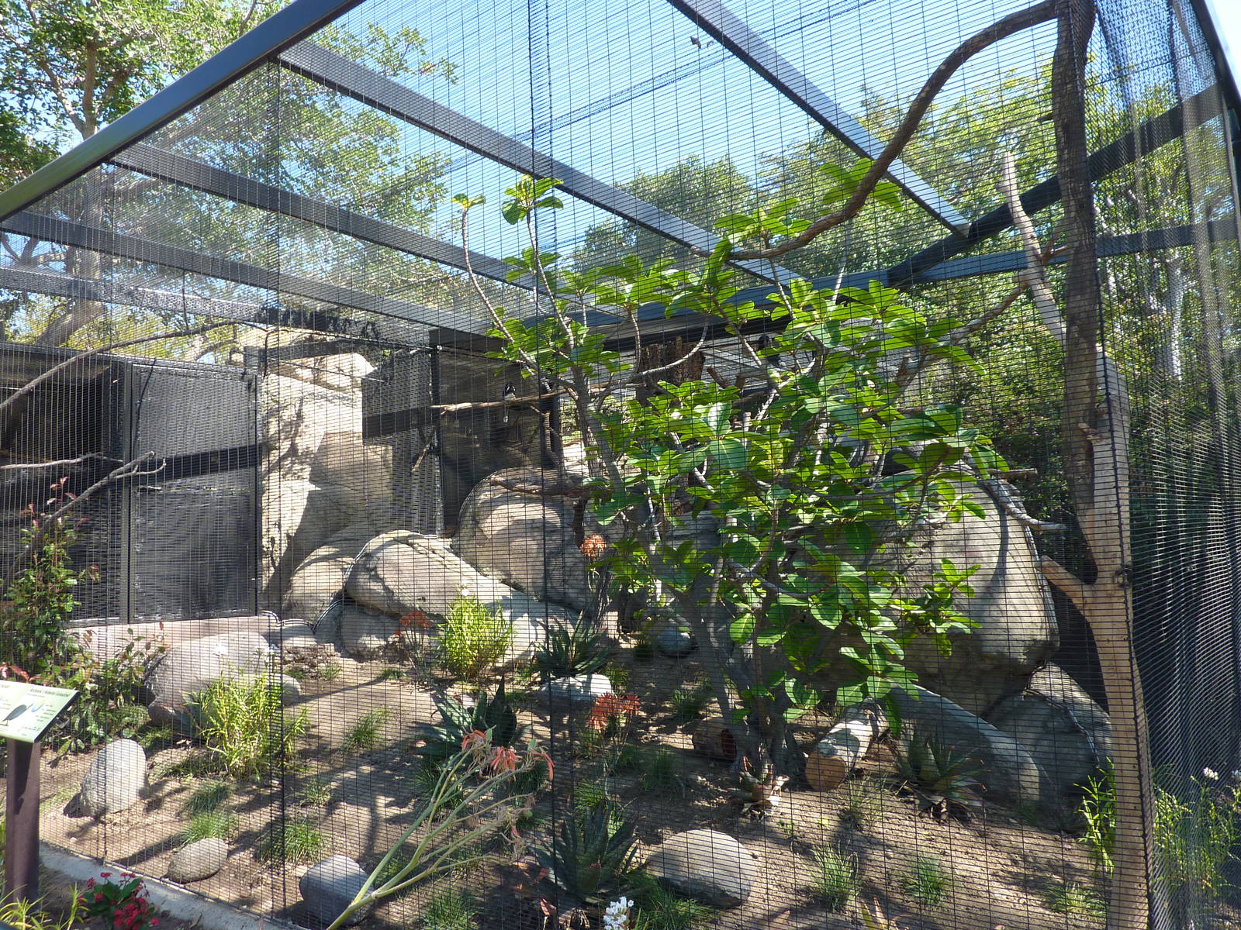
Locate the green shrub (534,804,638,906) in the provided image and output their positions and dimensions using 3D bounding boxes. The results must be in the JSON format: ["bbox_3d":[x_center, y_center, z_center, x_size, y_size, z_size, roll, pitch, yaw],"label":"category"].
[{"bbox_3d":[-0.138,1.439,3.378,0.390,0.300,0.390,-2,-5,-3],"label":"green shrub"}]

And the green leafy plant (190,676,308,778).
[{"bbox_3d":[-2.218,1.531,5.349,0.697,0.522,0.627,0,-5,-23],"label":"green leafy plant"}]

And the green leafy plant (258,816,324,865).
[{"bbox_3d":[-1.487,1.669,4.030,0.294,0.166,0.279,-2,-5,0],"label":"green leafy plant"}]

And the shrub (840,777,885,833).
[{"bbox_3d":[0.998,1.401,3.724,0.183,0.205,0.169,-3,-4,14],"label":"shrub"}]

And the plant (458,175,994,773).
[{"bbox_3d":[0.433,0.078,4.423,2.550,3.188,2.050,-2,-5,0],"label":"plant"}]

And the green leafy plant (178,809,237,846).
[{"bbox_3d":[-2.002,1.736,4.355,0.290,0.140,0.260,0,-6,-25],"label":"green leafy plant"}]

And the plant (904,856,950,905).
[{"bbox_3d":[1.051,1.431,3.089,0.159,0.155,0.146,-3,-4,17],"label":"plant"}]

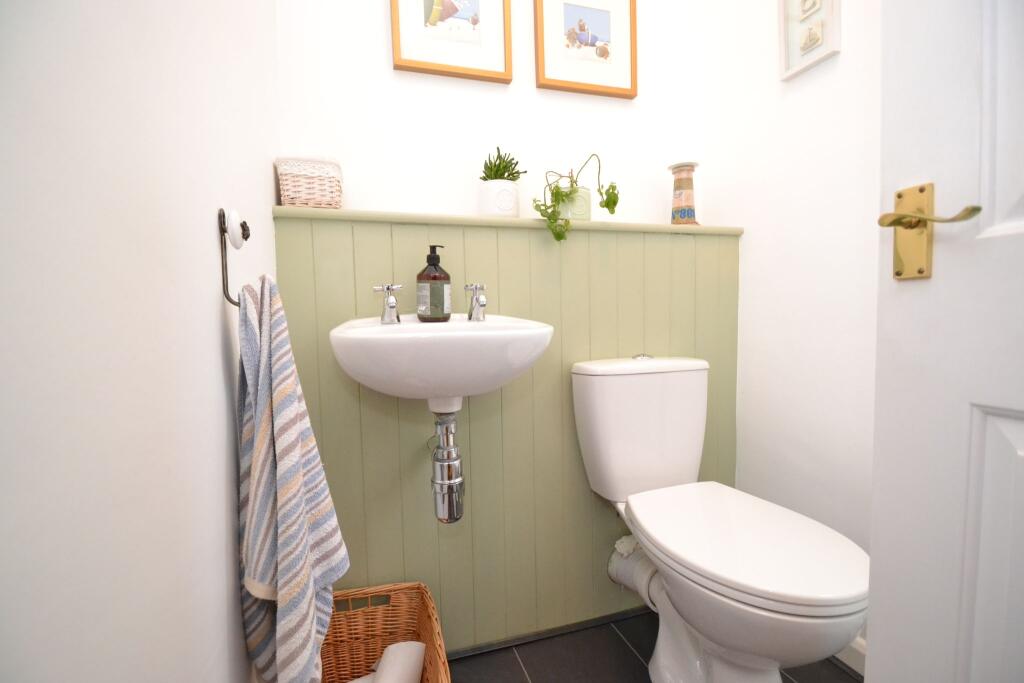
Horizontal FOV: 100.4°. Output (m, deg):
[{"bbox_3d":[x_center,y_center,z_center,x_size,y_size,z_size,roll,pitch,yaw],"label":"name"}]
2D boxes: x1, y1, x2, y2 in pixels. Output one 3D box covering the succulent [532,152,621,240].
[{"bbox_3d":[0.171,-0.380,1.133,0.252,0.241,0.145,-2,4,-16],"label":"succulent"}]

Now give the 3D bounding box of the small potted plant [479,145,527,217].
[{"bbox_3d":[-0.022,-0.404,1.100,0.130,0.192,0.110,-2,4,-16],"label":"small potted plant"}]

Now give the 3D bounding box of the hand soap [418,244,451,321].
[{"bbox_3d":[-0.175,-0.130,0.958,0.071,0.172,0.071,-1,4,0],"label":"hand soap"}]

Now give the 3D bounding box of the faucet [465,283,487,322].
[{"bbox_3d":[-0.079,-0.090,0.970,0.048,0.086,0.095,-2,4,-16],"label":"faucet"}]

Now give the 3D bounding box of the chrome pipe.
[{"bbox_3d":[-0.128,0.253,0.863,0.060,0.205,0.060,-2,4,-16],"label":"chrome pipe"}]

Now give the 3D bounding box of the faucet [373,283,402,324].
[{"bbox_3d":[-0.265,-0.083,0.916,0.062,0.086,0.100,-2,4,-16],"label":"faucet"}]

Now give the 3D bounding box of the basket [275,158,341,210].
[{"bbox_3d":[-0.455,-0.346,0.982,0.132,0.110,0.100,-2,4,-16],"label":"basket"}]

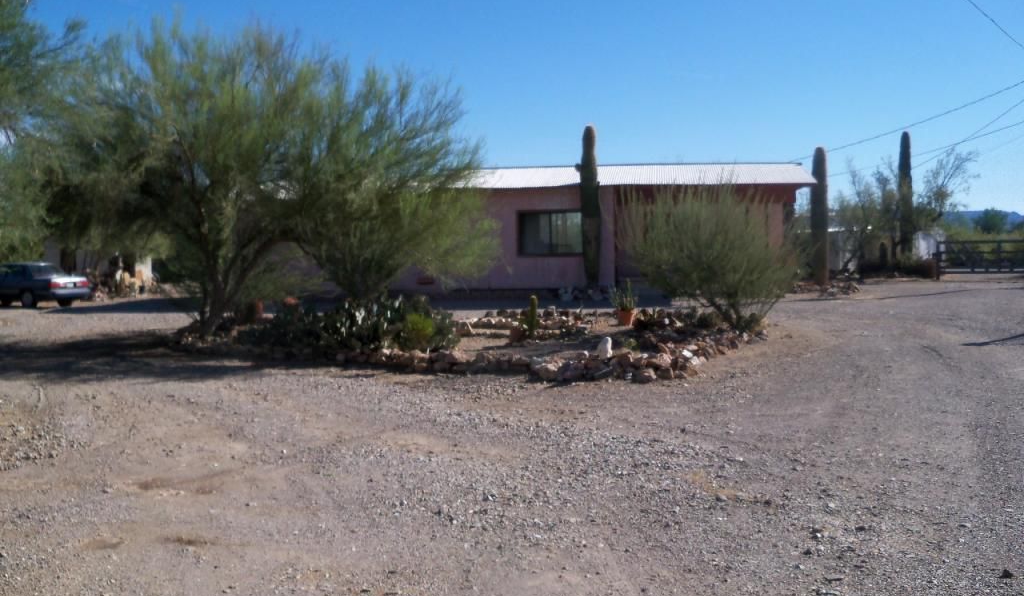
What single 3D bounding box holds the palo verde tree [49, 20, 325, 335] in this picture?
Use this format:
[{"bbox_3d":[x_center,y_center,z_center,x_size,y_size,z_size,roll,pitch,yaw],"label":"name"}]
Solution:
[{"bbox_3d":[-5.451,-2.003,17.111,4.600,5.250,4.600,-1,3,0],"label":"palo verde tree"}]

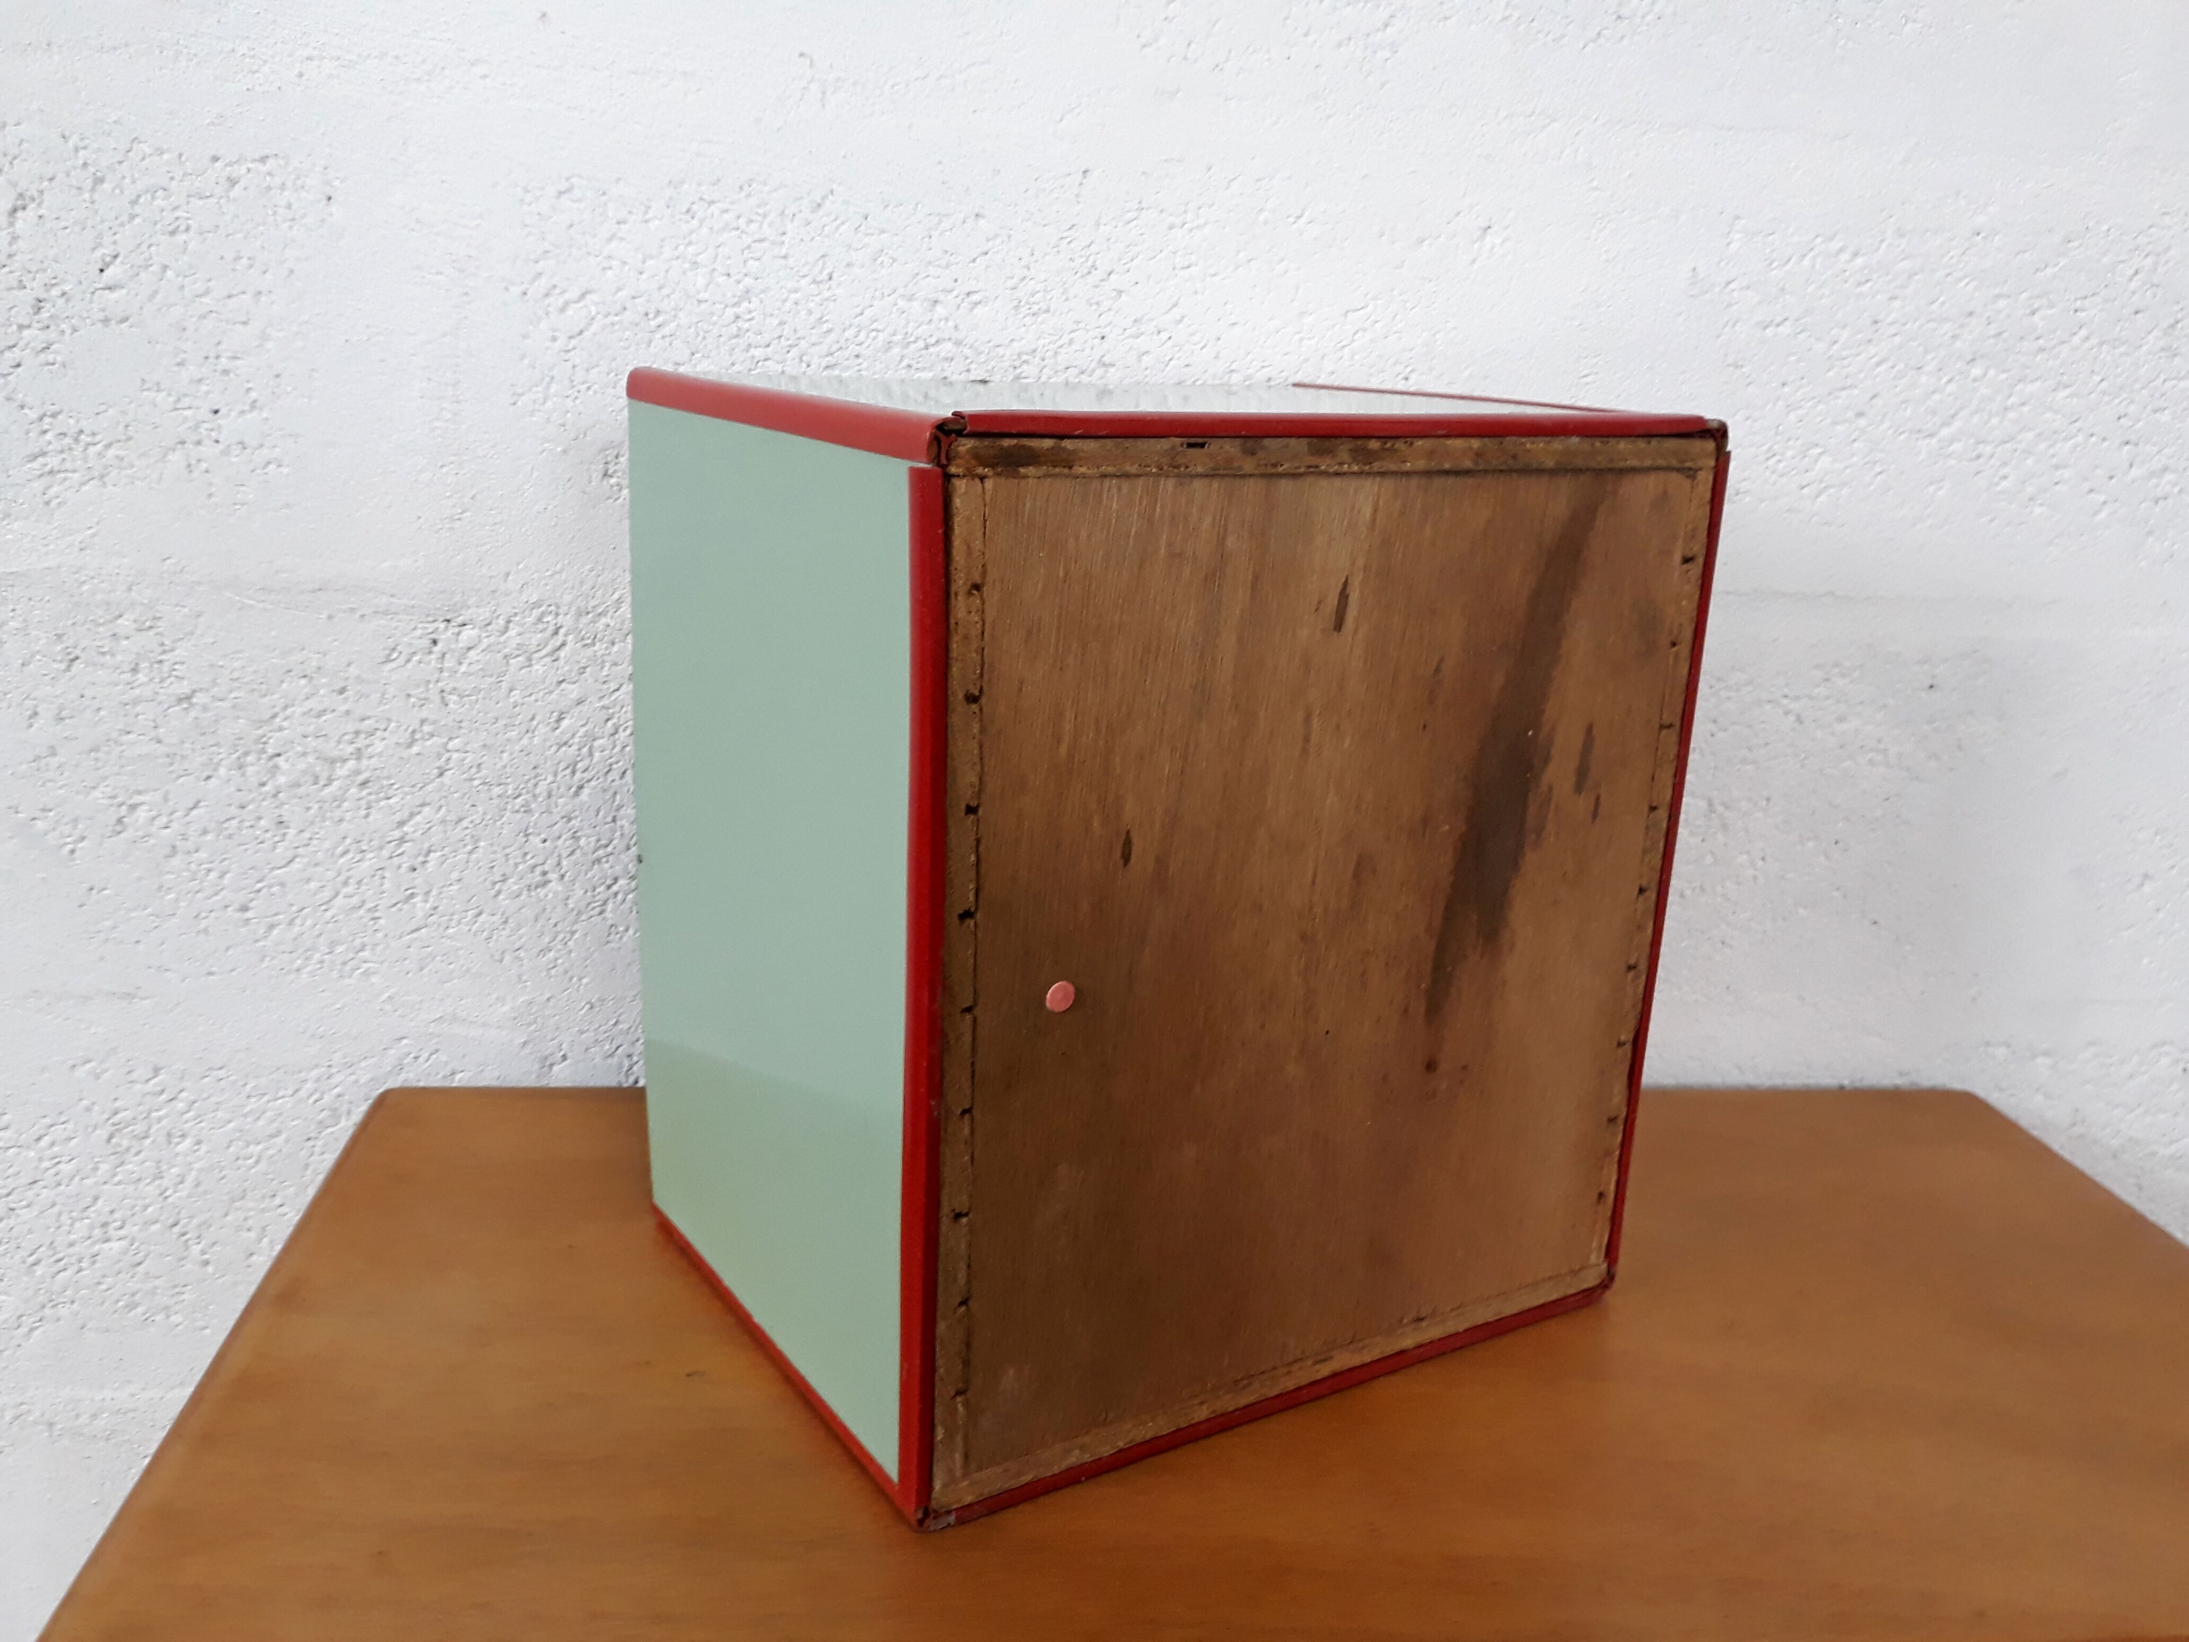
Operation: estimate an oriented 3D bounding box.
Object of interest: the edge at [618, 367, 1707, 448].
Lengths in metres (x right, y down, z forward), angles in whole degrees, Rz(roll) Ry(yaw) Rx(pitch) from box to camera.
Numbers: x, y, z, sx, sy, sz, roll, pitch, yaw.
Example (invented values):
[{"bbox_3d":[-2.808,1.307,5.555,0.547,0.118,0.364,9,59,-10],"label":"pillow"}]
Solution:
[{"bbox_3d":[0.031,-0.177,0.739,0.374,0.013,0.290,-8,19,-32],"label":"edge"}]

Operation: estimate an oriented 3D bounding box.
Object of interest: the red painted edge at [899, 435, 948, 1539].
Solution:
[{"bbox_3d":[-0.058,0.072,0.587,0.009,0.383,0.015,-8,19,-32],"label":"red painted edge"}]

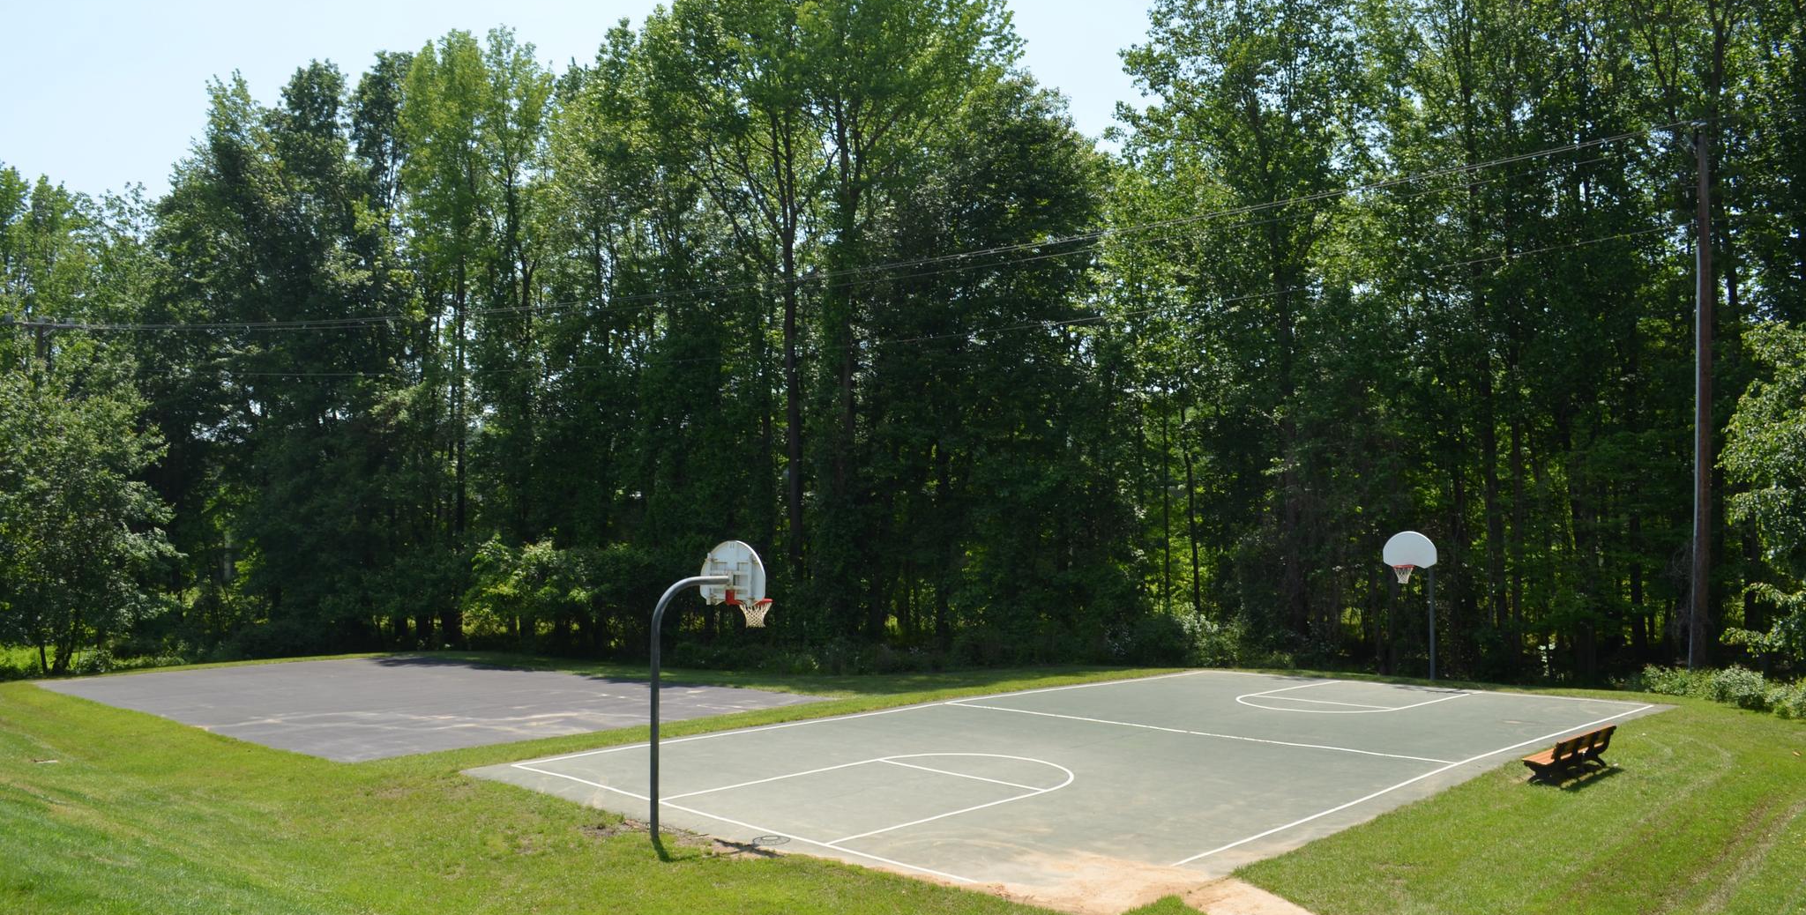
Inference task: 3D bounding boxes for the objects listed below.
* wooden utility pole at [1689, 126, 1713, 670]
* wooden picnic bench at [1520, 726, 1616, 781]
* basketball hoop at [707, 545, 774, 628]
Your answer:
[{"bbox_3d":[20.751,-1.425,35.130,0.400,14.673,0.400,2,-3,0],"label":"wooden utility pole"},{"bbox_3d":[11.262,5.013,22.804,0.700,0.750,2.480,-2,-4,43],"label":"wooden picnic bench"},{"bbox_3d":[-2.204,1.813,19.235,1.410,1.230,0.770,-3,-4,44],"label":"basketball hoop"}]

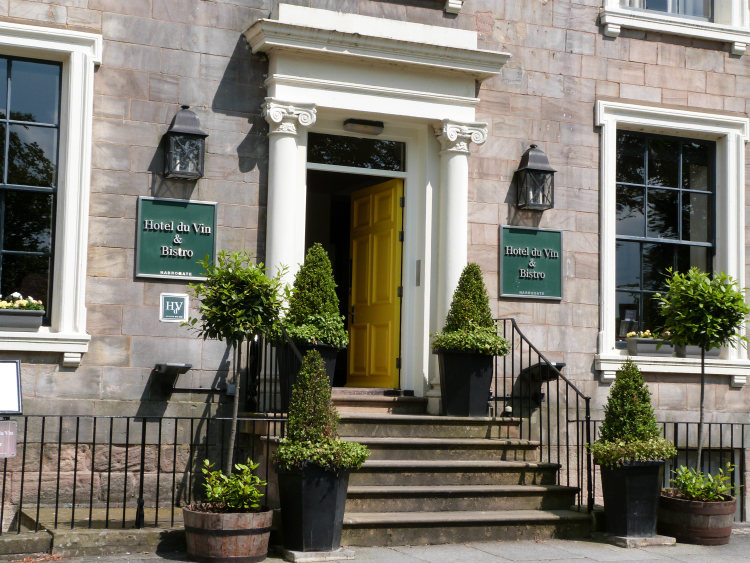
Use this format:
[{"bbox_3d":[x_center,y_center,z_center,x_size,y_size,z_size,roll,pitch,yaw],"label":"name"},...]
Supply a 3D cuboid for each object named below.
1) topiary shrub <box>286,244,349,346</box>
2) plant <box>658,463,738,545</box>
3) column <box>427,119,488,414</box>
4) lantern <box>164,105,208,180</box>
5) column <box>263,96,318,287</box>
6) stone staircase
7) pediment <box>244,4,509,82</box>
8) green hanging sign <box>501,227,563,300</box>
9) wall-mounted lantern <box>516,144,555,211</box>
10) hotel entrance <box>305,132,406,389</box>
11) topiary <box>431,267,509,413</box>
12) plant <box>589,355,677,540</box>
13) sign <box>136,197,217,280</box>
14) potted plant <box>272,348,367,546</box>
[{"bbox_3d":[-0.519,0.123,10.785,0.601,0.903,0.601,1,-5,0],"label":"topiary shrub"},{"bbox_3d":[2.631,1.802,10.257,0.643,0.628,0.643,3,-6,-22],"label":"plant"},{"bbox_3d":[0.769,-0.120,12.119,0.446,2.821,0.406,3,-6,-22],"label":"column"},{"bbox_3d":[-1.694,-1.252,11.300,0.368,0.664,0.218,3,-6,-22],"label":"lantern"},{"bbox_3d":[-0.838,-0.214,11.477,0.446,2.821,0.406,3,-6,-22],"label":"column"},{"bbox_3d":[0.240,1.487,10.581,2.369,1.164,2.266,3,-6,-21],"label":"stone staircase"},{"bbox_3d":[0.071,-2.281,11.950,2.534,0.421,0.495,3,-6,-22],"label":"pediment"},{"bbox_3d":[1.578,-0.181,12.625,0.698,0.701,0.044,3,-6,-22],"label":"green hanging sign"},{"bbox_3d":[1.609,-1.036,12.482,0.330,0.668,0.237,3,-6,-21],"label":"wall-mounted lantern"},{"bbox_3d":[-0.183,-0.185,12.000,1.061,2.421,0.258,3,-6,-21],"label":"hotel entrance"},{"bbox_3d":[0.847,0.515,11.271,0.699,1.378,0.699,3,-6,-21],"label":"topiary"},{"bbox_3d":[2.061,1.312,10.061,0.704,1.390,0.704,3,-6,-21],"label":"plant"},{"bbox_3d":[-1.755,-0.376,11.205,0.721,0.721,0.052,3,-6,-21],"label":"sign"},{"bbox_3d":[-0.379,1.184,8.917,0.667,1.387,0.667,3,-6,-21],"label":"potted plant"}]

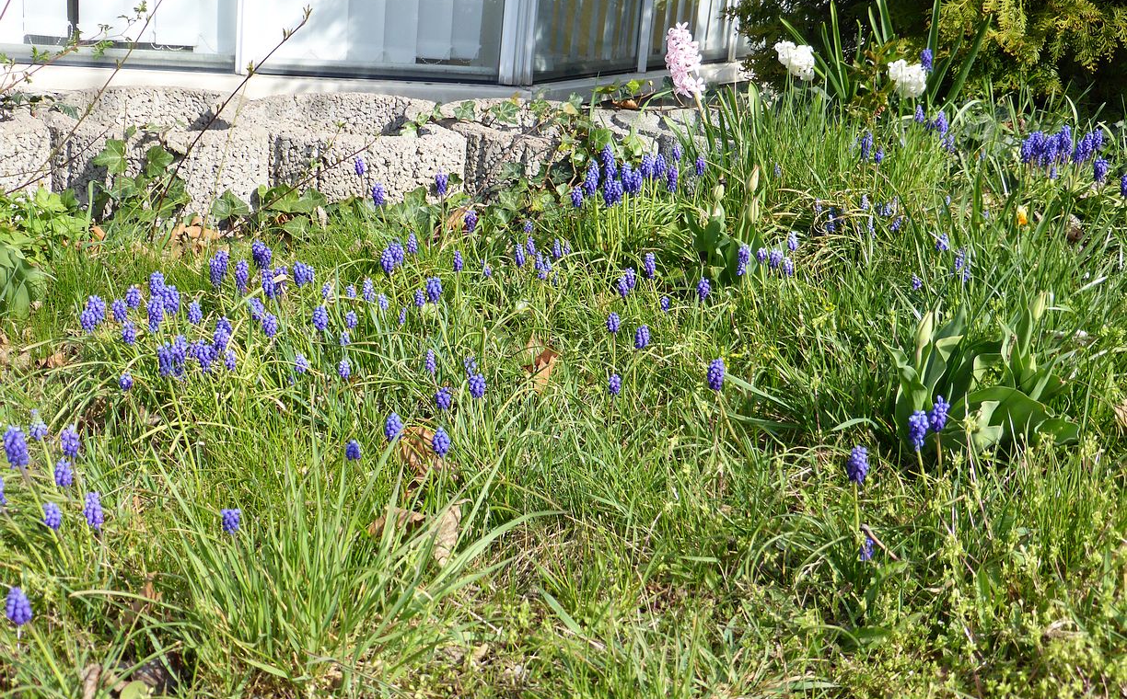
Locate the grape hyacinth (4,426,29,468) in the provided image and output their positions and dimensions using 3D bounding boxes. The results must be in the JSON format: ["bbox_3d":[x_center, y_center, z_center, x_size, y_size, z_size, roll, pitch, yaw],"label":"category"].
[{"bbox_3d":[-0.496,0.089,1.360,0.022,0.037,0.022,-7,16,0],"label":"grape hyacinth"}]

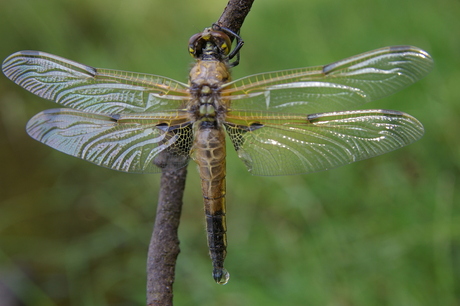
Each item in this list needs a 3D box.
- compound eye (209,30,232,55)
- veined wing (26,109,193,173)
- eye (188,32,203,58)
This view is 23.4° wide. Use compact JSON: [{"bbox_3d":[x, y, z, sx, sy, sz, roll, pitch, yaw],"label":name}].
[{"bbox_3d":[-0.002,-0.020,0.202,0.004,0.004,0.005,-8,-19,9],"label":"compound eye"},{"bbox_3d":[-0.023,-0.002,0.209,0.036,0.012,0.004,0,0,25],"label":"veined wing"},{"bbox_3d":[-0.006,-0.020,0.203,0.003,0.004,0.005,-8,-19,9],"label":"eye"}]

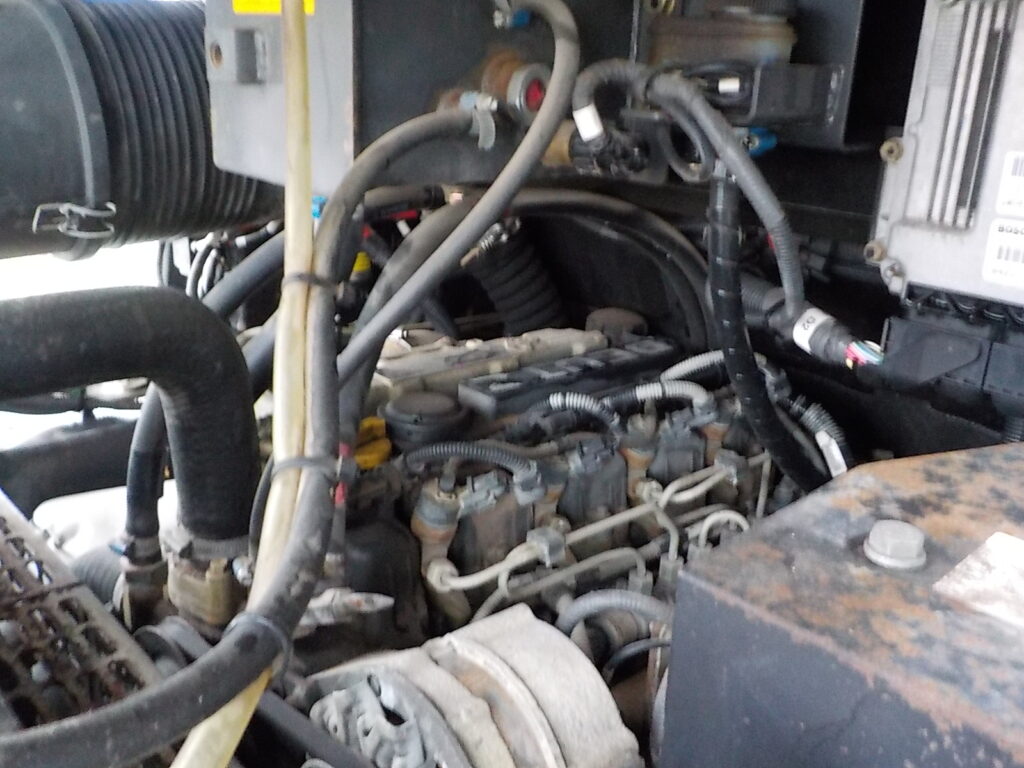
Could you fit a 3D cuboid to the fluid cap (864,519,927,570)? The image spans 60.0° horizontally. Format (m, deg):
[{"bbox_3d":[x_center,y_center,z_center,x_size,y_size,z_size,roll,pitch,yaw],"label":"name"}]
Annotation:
[{"bbox_3d":[0.212,0.089,0.490,0.034,0.018,0.034,1,17,0],"label":"fluid cap"}]

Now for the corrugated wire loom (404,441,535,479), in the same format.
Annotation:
[{"bbox_3d":[-0.030,0.053,0.610,0.090,0.024,0.024,-2,18,-11],"label":"corrugated wire loom"}]

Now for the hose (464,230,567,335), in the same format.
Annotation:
[{"bbox_3d":[0.011,-0.109,0.980,0.073,0.135,0.073,-27,12,0],"label":"hose"}]

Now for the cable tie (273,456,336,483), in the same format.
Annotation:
[{"bbox_3d":[-0.134,0.055,0.575,0.042,0.027,0.008,-9,51,3],"label":"cable tie"}]

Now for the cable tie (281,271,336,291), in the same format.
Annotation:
[{"bbox_3d":[-0.140,-0.071,0.610,0.037,0.006,0.026,-6,-25,3],"label":"cable tie"}]

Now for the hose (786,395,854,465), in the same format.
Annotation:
[{"bbox_3d":[0.274,0.043,0.780,0.080,0.028,0.028,49,0,12],"label":"hose"}]

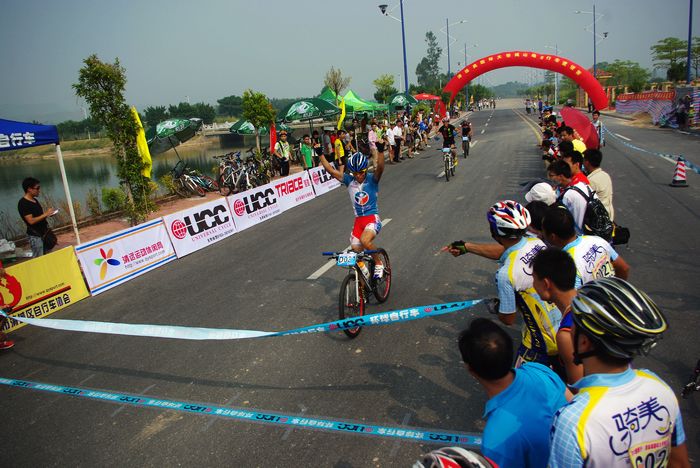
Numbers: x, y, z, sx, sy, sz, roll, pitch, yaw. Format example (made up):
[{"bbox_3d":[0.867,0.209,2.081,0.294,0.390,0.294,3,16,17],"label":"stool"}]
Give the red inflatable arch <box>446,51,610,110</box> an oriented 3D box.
[{"bbox_3d":[19.041,-16.996,59.548,18.684,7.023,1.700,0,14,19],"label":"red inflatable arch"}]

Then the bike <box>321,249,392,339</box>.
[{"bbox_3d":[0.164,0.502,5.959,0.640,1.000,1.700,1,15,23],"label":"bike"}]

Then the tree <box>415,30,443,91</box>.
[{"bbox_3d":[14.578,-28.809,94.175,5.200,14.514,5.000,-5,13,0],"label":"tree"}]

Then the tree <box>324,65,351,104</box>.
[{"bbox_3d":[-0.383,-4.791,21.475,1.050,4.000,1.050,0,14,21],"label":"tree"}]

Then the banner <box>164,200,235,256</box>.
[{"bbox_3d":[-2.886,-0.163,10.377,0.060,0.800,1.920,-12,9,25],"label":"banner"}]

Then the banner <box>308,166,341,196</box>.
[{"bbox_3d":[-0.717,-1.718,15.937,0.180,0.770,1.918,1,15,22],"label":"banner"}]

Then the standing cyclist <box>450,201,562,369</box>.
[{"bbox_3d":[1.050,0.664,3.350,0.950,1.740,0.650,8,19,43],"label":"standing cyclist"}]

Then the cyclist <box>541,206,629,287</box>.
[{"bbox_3d":[1.491,0.600,3.362,0.520,1.620,0.620,6,17,40],"label":"cyclist"}]

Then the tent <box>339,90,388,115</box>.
[{"bbox_3d":[0.183,-5.727,26.914,3.000,3.095,3.000,0,14,18],"label":"tent"}]

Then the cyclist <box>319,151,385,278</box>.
[{"bbox_3d":[0.127,-0.092,5.814,0.720,1.620,0.680,-1,14,20],"label":"cyclist"}]

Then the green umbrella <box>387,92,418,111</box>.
[{"bbox_3d":[3.460,-7.484,33.944,2.100,2.950,2.100,-1,14,17],"label":"green umbrella"}]

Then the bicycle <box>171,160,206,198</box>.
[{"bbox_3d":[-5.120,-1.675,16.865,1.600,0.980,0.550,6,17,40],"label":"bicycle"}]

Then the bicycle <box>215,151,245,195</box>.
[{"bbox_3d":[-3.679,-1.769,16.218,0.600,1.020,1.660,0,14,18],"label":"bicycle"}]

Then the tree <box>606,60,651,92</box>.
[{"bbox_3d":[31.199,-16.915,59.286,4.900,5.090,4.800,-5,13,0],"label":"tree"}]

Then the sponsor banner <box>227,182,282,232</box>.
[{"bbox_3d":[-2.202,-0.644,12.199,0.060,0.780,1.980,-13,9,23],"label":"sponsor banner"}]

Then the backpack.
[{"bbox_3d":[2.406,-0.201,5.150,0.240,0.500,0.320,-18,5,32],"label":"backpack"}]

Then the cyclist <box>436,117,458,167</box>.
[{"bbox_3d":[3.096,-2.778,16.213,0.720,1.600,0.750,1,15,23],"label":"cyclist"}]

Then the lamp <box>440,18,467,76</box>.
[{"bbox_3d":[11.950,-19.018,61.000,3.500,11.300,0.500,-1,14,17],"label":"lamp"}]

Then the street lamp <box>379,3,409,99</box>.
[{"bbox_3d":[3.824,-11.675,33.313,3.500,11.300,0.500,-1,14,17],"label":"street lamp"}]

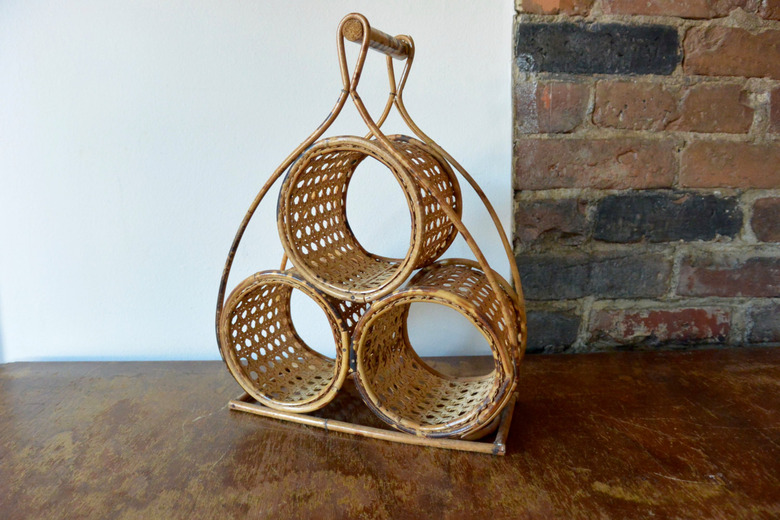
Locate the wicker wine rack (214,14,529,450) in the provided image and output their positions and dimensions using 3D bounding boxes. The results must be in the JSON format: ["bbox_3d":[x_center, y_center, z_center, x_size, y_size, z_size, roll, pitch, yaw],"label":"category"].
[{"bbox_3d":[-0.013,-0.032,0.584,0.305,0.380,0.139,4,12,20],"label":"wicker wine rack"}]

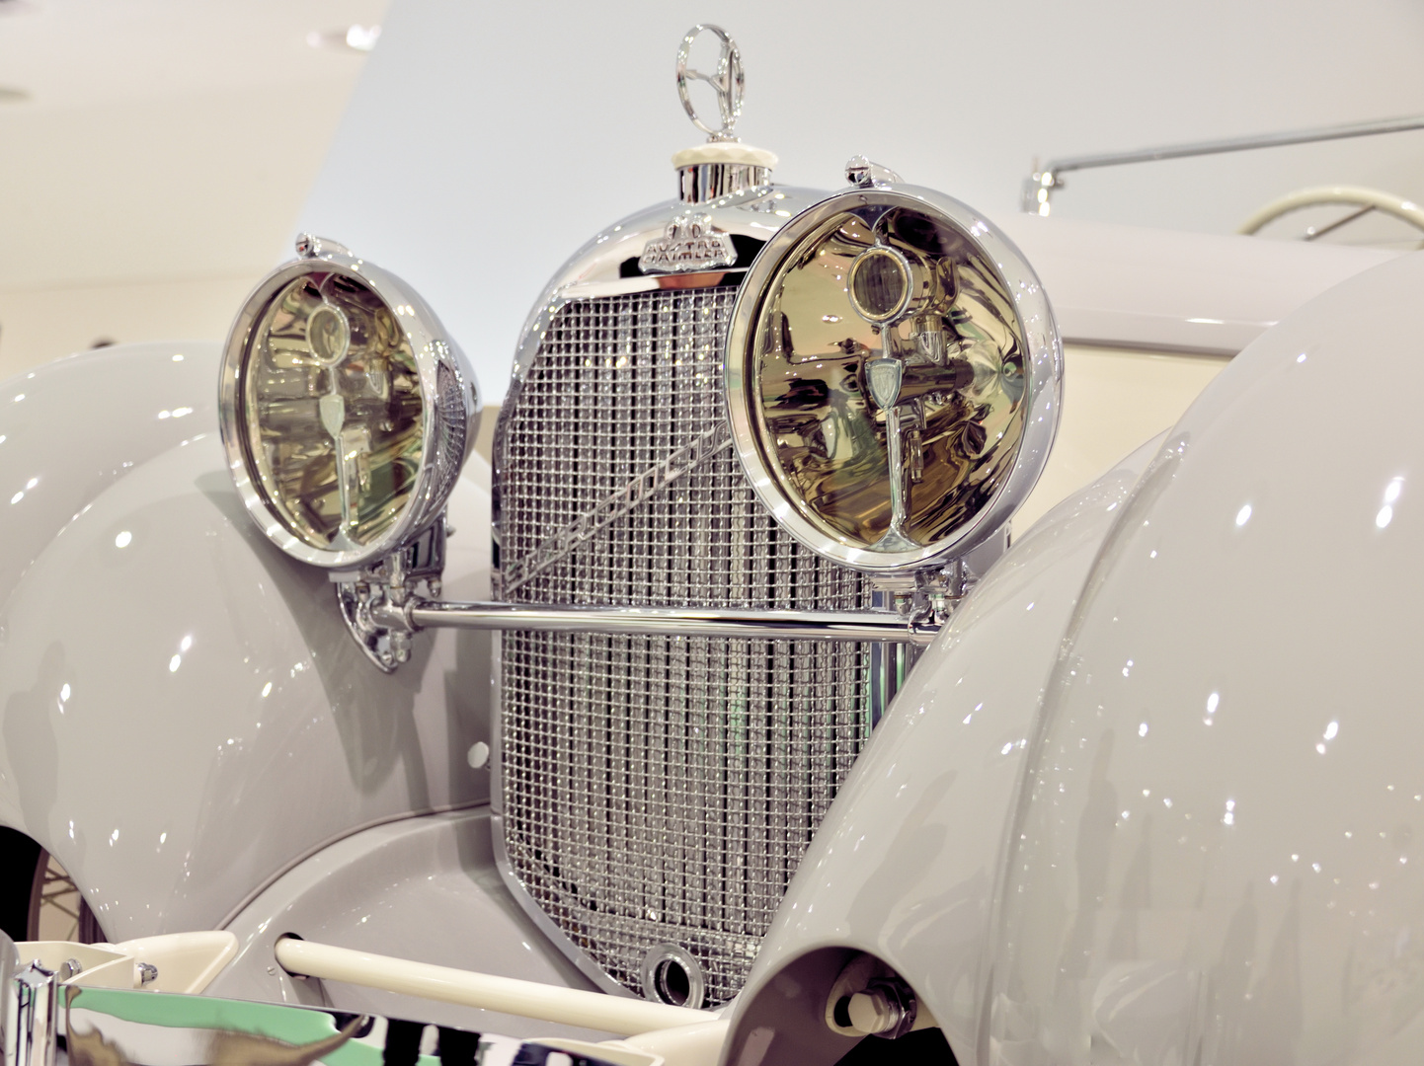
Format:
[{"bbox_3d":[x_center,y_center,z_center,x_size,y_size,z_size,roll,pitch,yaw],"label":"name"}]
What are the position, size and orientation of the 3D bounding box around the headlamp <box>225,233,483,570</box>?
[{"bbox_3d":[-0.296,-0.127,1.973,0.284,0.300,0.186,0,6,39],"label":"headlamp"}]

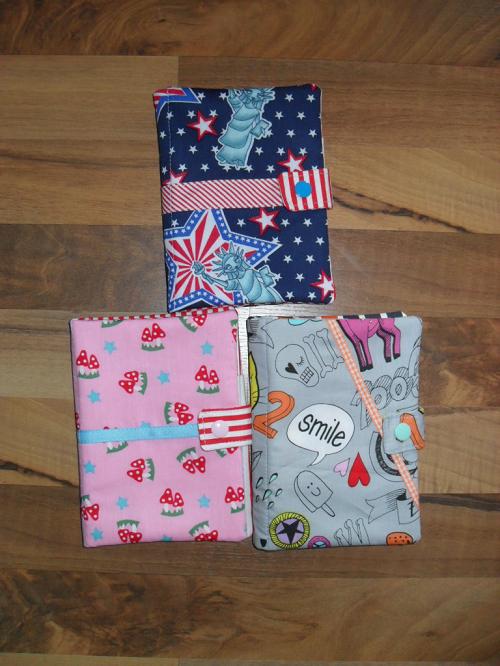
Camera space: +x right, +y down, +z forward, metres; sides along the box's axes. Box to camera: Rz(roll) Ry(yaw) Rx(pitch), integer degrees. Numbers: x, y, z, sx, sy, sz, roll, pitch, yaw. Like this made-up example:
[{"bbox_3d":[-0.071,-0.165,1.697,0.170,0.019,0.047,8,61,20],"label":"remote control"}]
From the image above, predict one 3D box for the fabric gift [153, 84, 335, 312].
[{"bbox_3d":[-0.003,-0.097,0.495,0.123,0.021,0.158,-3,90,0],"label":"fabric gift"}]

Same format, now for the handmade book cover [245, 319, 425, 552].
[{"bbox_3d":[0.063,0.071,0.495,0.123,0.021,0.166,-1,90,0],"label":"handmade book cover"}]

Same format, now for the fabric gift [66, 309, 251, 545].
[{"bbox_3d":[-0.063,0.069,0.495,0.123,0.021,0.166,-3,90,0],"label":"fabric gift"}]

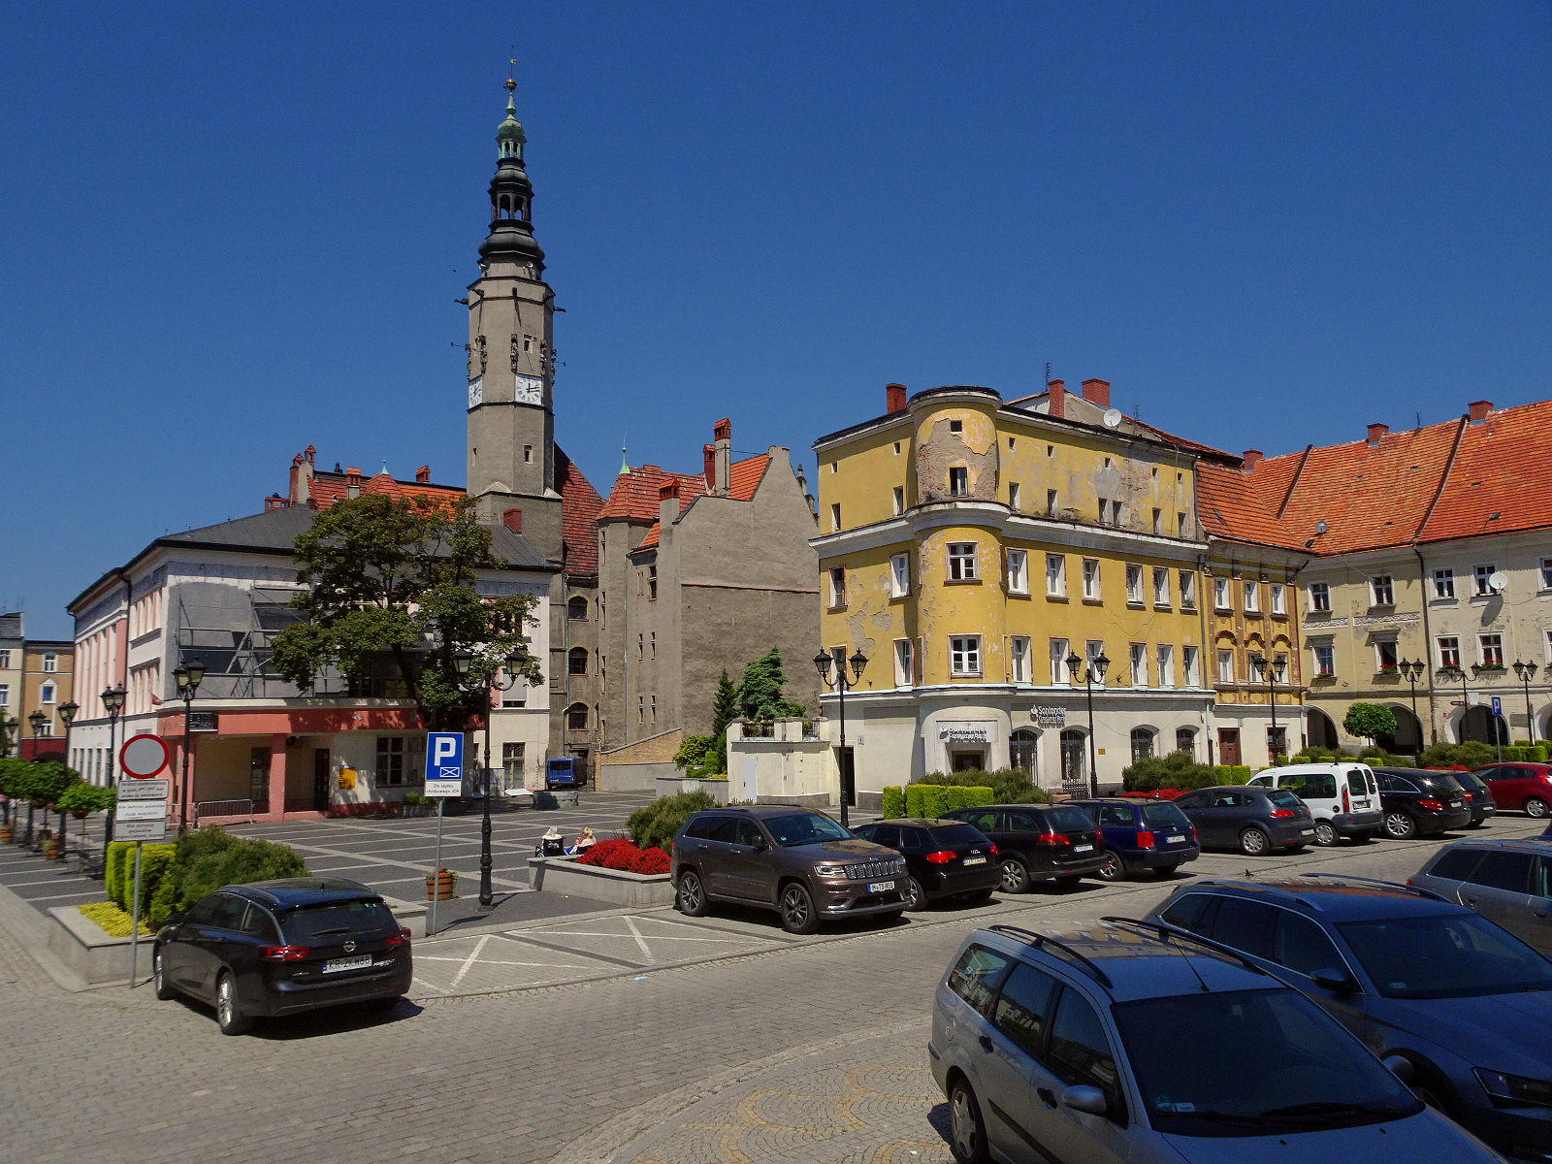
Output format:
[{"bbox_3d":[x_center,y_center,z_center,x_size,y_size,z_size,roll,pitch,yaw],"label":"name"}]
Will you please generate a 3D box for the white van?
[{"bbox_3d":[13.074,5.571,29.416,1.672,1.830,4.035,3,-8,-29],"label":"white van"}]

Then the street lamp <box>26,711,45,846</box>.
[{"bbox_3d":[-29.535,7.715,46.259,0.480,5.150,1.580,4,-9,-36],"label":"street lamp"}]

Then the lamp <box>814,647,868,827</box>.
[{"bbox_3d":[1.727,4.261,29.498,1.580,5.150,0.480,4,-9,-36],"label":"lamp"}]

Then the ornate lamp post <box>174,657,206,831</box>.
[{"bbox_3d":[-12.490,4.162,24.599,0.480,5.150,1.580,4,-9,-36],"label":"ornate lamp post"}]

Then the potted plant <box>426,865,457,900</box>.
[{"bbox_3d":[-6.951,6.221,24.238,0.620,0.740,0.620,-1,-7,0],"label":"potted plant"}]

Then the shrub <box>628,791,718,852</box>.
[{"bbox_3d":[-2.168,5.501,27.026,2.400,1.400,2.300,5,-9,-37],"label":"shrub"}]

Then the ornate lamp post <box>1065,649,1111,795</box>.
[{"bbox_3d":[9.311,4.601,34.178,1.580,5.150,0.480,4,-9,-36],"label":"ornate lamp post"}]

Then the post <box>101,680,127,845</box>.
[{"bbox_3d":[-17.365,5.248,30.358,0.460,5.000,1.500,6,-10,-42],"label":"post"}]

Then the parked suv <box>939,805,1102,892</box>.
[{"bbox_3d":[4.434,5.334,23.653,1.830,1.520,4.750,4,-8,-35],"label":"parked suv"}]

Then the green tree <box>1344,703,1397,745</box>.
[{"bbox_3d":[21.277,6.003,41.535,1.900,3.420,1.900,5,-9,-37],"label":"green tree"}]

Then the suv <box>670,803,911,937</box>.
[{"bbox_3d":[0.119,4.874,20.109,1.943,1.780,4.828,5,-9,-38],"label":"suv"}]

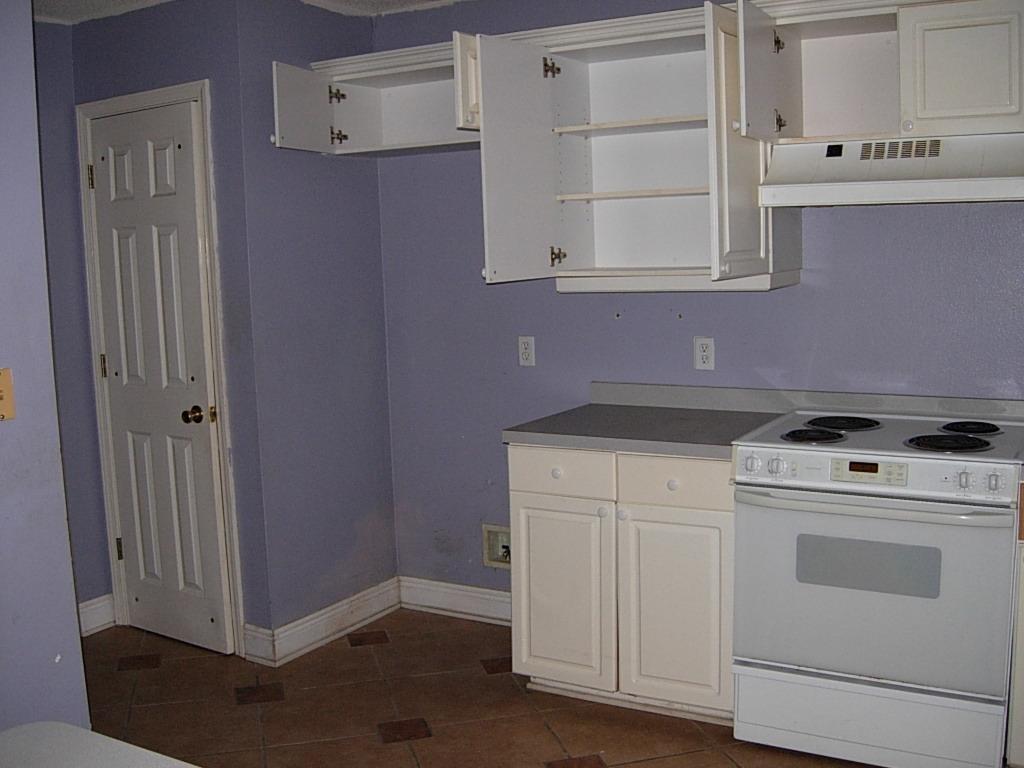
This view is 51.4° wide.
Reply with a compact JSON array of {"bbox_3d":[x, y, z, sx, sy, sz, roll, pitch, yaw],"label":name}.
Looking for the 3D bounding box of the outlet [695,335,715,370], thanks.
[{"bbox_3d":[0.680,-0.106,3.752,0.071,0.115,0.007,2,8,30],"label":"outlet"}]

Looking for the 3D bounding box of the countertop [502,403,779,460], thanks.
[{"bbox_3d":[0.469,0.146,3.529,0.762,0.042,0.662,2,8,30],"label":"countertop"}]

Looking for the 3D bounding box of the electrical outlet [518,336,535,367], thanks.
[{"bbox_3d":[0.060,-0.125,4.117,0.071,0.115,0.007,2,8,30],"label":"electrical outlet"}]

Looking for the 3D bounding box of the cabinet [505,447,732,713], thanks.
[{"bbox_3d":[0.489,0.600,3.596,0.765,0.874,0.632,2,8,30],"label":"cabinet"}]

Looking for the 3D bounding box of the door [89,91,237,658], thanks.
[{"bbox_3d":[-1.344,-0.004,4.089,0.627,2.035,0.037,3,8,36],"label":"door"}]

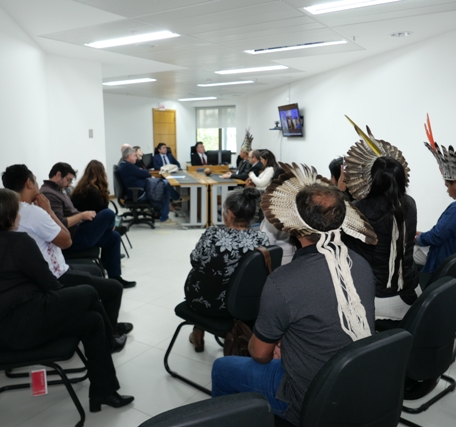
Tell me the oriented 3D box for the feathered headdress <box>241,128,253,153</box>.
[{"bbox_3d":[0.375,-1.442,8.428,0.250,0.480,0.280,-2,9,-10],"label":"feathered headdress"}]

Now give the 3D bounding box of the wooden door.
[{"bbox_3d":[-1.670,-1.694,11.586,0.100,2.180,1.000,6,12,27],"label":"wooden door"}]

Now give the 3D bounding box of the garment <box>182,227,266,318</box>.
[{"bbox_3d":[-0.010,0.327,2.544,0.360,0.560,0.450,9,13,44],"label":"garment"}]

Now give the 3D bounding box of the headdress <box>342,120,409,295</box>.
[{"bbox_3d":[0.795,-0.049,2.270,0.400,0.900,0.320,-5,12,-25],"label":"headdress"}]

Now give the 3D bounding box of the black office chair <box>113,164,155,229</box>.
[{"bbox_3d":[-1.600,-0.314,7.267,0.660,1.060,0.640,-4,11,-22],"label":"black office chair"}]

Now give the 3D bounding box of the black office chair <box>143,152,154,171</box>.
[{"bbox_3d":[-1.630,-0.622,8.813,0.600,1.180,0.600,2,9,15],"label":"black office chair"}]

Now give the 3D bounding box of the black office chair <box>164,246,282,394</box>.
[{"bbox_3d":[0.002,0.596,2.603,0.600,0.860,0.500,8,12,42],"label":"black office chair"}]

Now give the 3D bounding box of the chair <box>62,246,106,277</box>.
[{"bbox_3d":[-1.588,0.336,4.223,0.600,0.860,0.500,-3,9,-16],"label":"chair"}]

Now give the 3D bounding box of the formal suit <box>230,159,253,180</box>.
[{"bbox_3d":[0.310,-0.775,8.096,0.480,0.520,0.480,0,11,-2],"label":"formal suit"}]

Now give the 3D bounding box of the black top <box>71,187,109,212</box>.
[{"bbox_3d":[-1.690,-0.143,5.193,0.320,0.580,0.450,-5,10,-30],"label":"black top"}]

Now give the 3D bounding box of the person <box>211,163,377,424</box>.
[{"bbox_3d":[0.236,0.538,1.818,0.580,1.380,0.780,-9,14,-41],"label":"person"}]

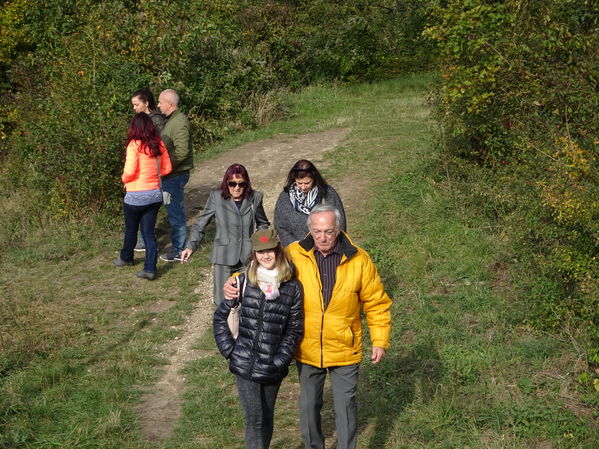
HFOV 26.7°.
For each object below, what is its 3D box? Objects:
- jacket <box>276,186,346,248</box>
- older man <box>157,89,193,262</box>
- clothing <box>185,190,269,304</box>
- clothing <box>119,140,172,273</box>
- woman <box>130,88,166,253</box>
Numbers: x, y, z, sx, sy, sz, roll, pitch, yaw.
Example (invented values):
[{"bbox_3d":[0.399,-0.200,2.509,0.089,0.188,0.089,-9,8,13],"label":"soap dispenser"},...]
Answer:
[{"bbox_3d":[0.088,0.127,9.777,0.560,0.750,0.380,1,15,4],"label":"jacket"},{"bbox_3d":[-1.222,-0.509,12.475,0.360,1.740,0.480,4,16,16],"label":"older man"},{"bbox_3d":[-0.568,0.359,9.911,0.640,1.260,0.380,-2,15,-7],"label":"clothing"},{"bbox_3d":[-1.453,-0.205,11.969,0.450,1.260,0.420,-7,17,-26],"label":"clothing"},{"bbox_3d":[-1.518,-0.550,12.731,0.380,1.690,0.440,4,15,14],"label":"woman"}]

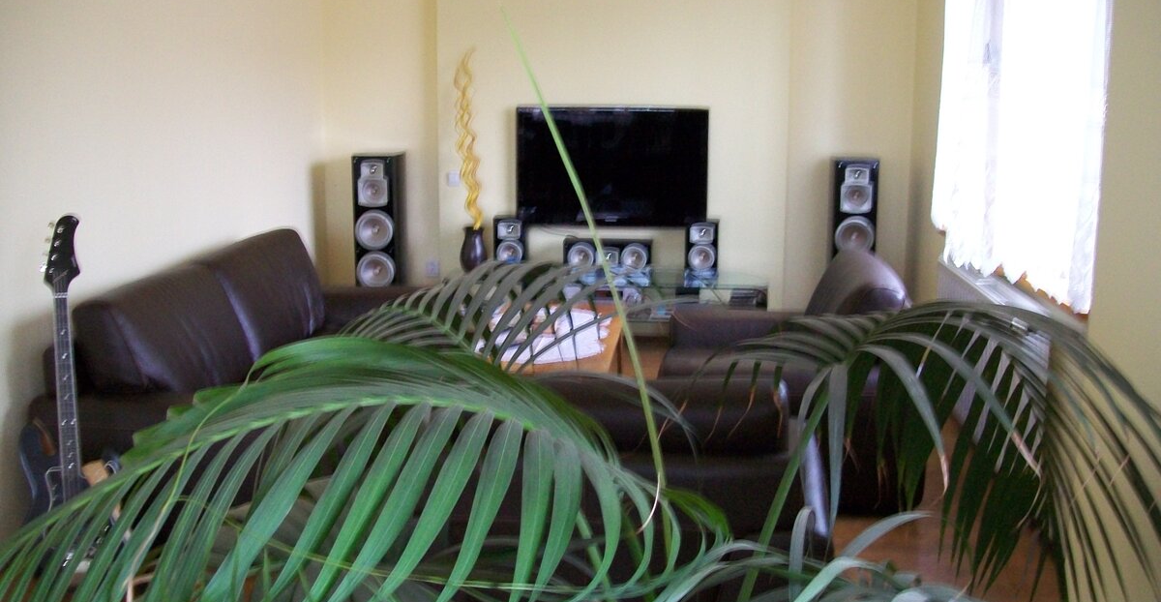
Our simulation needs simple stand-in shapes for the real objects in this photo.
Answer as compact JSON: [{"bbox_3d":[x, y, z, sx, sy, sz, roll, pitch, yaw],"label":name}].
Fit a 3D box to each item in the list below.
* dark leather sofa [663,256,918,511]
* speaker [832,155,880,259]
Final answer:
[{"bbox_3d":[0.718,0.224,4.347,0.920,0.860,1.080,0,10,0],"label":"dark leather sofa"},{"bbox_3d":[1.582,-0.276,6.625,0.240,1.100,0.380,2,10,9],"label":"speaker"}]

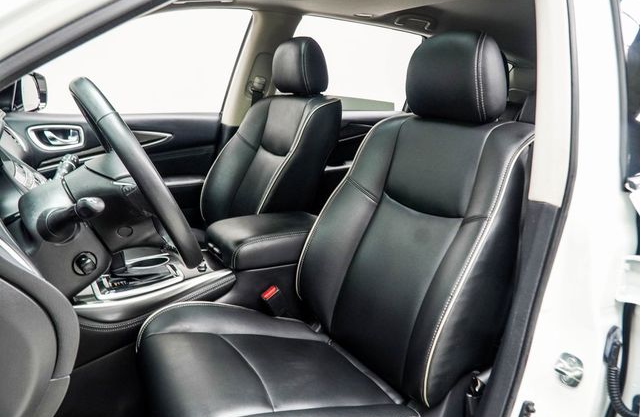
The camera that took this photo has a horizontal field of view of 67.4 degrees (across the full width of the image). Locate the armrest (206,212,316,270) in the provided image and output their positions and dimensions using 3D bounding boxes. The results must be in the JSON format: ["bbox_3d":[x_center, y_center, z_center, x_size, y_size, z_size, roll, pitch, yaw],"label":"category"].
[{"bbox_3d":[-0.134,0.087,1.407,0.325,0.082,0.225,-5,16,-30],"label":"armrest"}]

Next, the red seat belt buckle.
[{"bbox_3d":[-0.126,0.245,1.285,0.045,0.085,0.028,-34,28,-19],"label":"red seat belt buckle"}]

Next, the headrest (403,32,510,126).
[{"bbox_3d":[0.312,-0.300,1.107,0.140,0.192,0.248,0,13,-31],"label":"headrest"}]

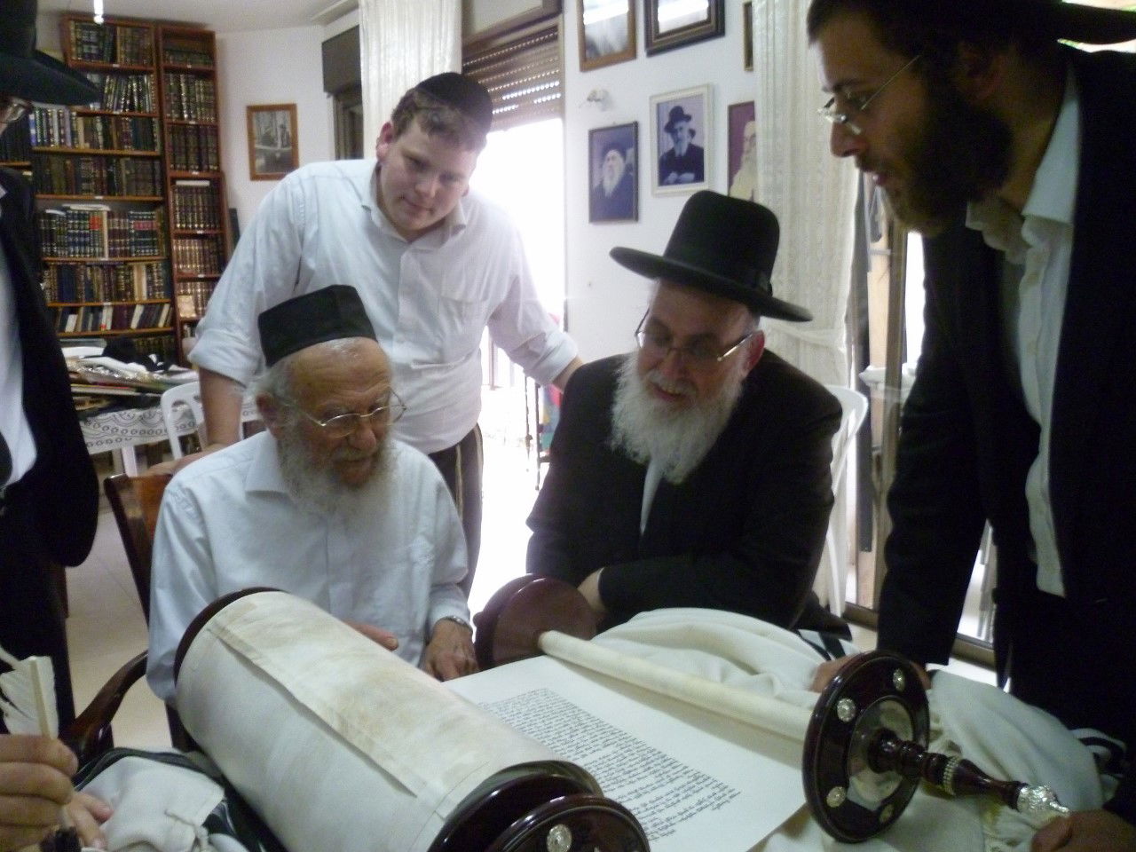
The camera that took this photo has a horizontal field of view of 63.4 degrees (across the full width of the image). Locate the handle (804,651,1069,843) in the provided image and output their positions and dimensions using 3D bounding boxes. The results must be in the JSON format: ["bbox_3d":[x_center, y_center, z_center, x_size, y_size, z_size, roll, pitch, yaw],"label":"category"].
[{"bbox_3d":[0.315,0.287,0.754,0.176,0.176,0.200,-8,4,-36],"label":"handle"}]

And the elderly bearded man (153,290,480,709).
[{"bbox_3d":[-0.310,0.424,1.216,0.540,1.230,0.760,-4,11,-20],"label":"elderly bearded man"}]

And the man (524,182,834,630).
[{"bbox_3d":[0.165,0.321,1.420,0.560,1.360,0.780,2,11,13],"label":"man"}]

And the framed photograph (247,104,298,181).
[{"bbox_3d":[-1.672,-1.605,5.200,0.325,0.405,0.025,3,11,16],"label":"framed photograph"}]

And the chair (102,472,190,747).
[{"bbox_3d":[-0.430,0.555,1.392,0.580,0.910,0.580,-2,11,-13],"label":"chair"}]

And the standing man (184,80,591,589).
[{"bbox_3d":[-0.310,0.167,1.707,0.680,1.560,0.500,-2,10,-8],"label":"standing man"}]

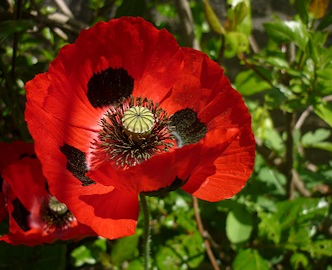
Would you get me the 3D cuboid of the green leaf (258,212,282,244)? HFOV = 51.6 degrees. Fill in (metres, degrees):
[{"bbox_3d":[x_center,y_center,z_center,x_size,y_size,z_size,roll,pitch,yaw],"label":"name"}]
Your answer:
[{"bbox_3d":[0.152,0.136,0.500,0.034,0.043,0.018,3,17,11],"label":"green leaf"}]

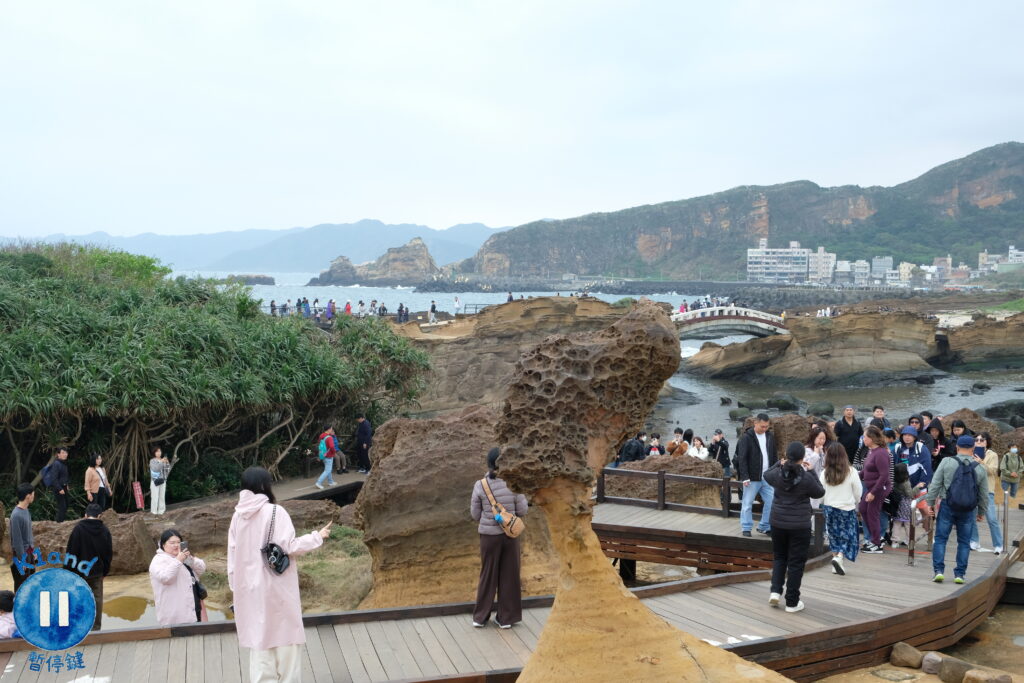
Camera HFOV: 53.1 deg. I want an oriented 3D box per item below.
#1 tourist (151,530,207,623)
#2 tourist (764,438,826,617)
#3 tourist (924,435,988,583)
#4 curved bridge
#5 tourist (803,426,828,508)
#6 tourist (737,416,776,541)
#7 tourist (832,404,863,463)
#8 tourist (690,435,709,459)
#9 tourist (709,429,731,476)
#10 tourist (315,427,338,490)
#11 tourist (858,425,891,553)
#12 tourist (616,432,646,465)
[{"bbox_3d":[-3.029,2.491,9.355,0.520,1.580,0.560,3,5,37],"label":"tourist"},{"bbox_3d":[2.721,1.774,9.865,0.580,1.630,0.500,1,4,14],"label":"tourist"},{"bbox_3d":[5.144,1.933,11.884,0.680,1.700,0.500,1,4,12],"label":"tourist"},{"bbox_3d":[20.342,-1.828,96.000,11.000,2.900,3.300,0,4,-3],"label":"curved bridge"},{"bbox_3d":[4.188,1.980,14.156,0.480,1.610,0.380,0,4,-6],"label":"tourist"},{"bbox_3d":[3.453,1.856,14.463,0.540,1.690,0.400,-1,4,-14],"label":"tourist"},{"bbox_3d":[5.242,1.858,16.059,0.520,1.720,0.360,1,4,14],"label":"tourist"},{"bbox_3d":[3.879,2.785,21.355,0.480,1.580,0.380,2,4,23],"label":"tourist"},{"bbox_3d":[4.174,2.618,20.659,0.480,1.700,0.500,-3,5,-41],"label":"tourist"},{"bbox_3d":[-4.789,2.975,26.512,0.580,1.640,0.500,-4,5,-41],"label":"tourist"},{"bbox_3d":[4.667,1.886,13.168,0.420,1.630,0.480,-1,4,-16],"label":"tourist"},{"bbox_3d":[2.352,2.570,20.552,0.650,1.500,0.500,1,4,17],"label":"tourist"}]

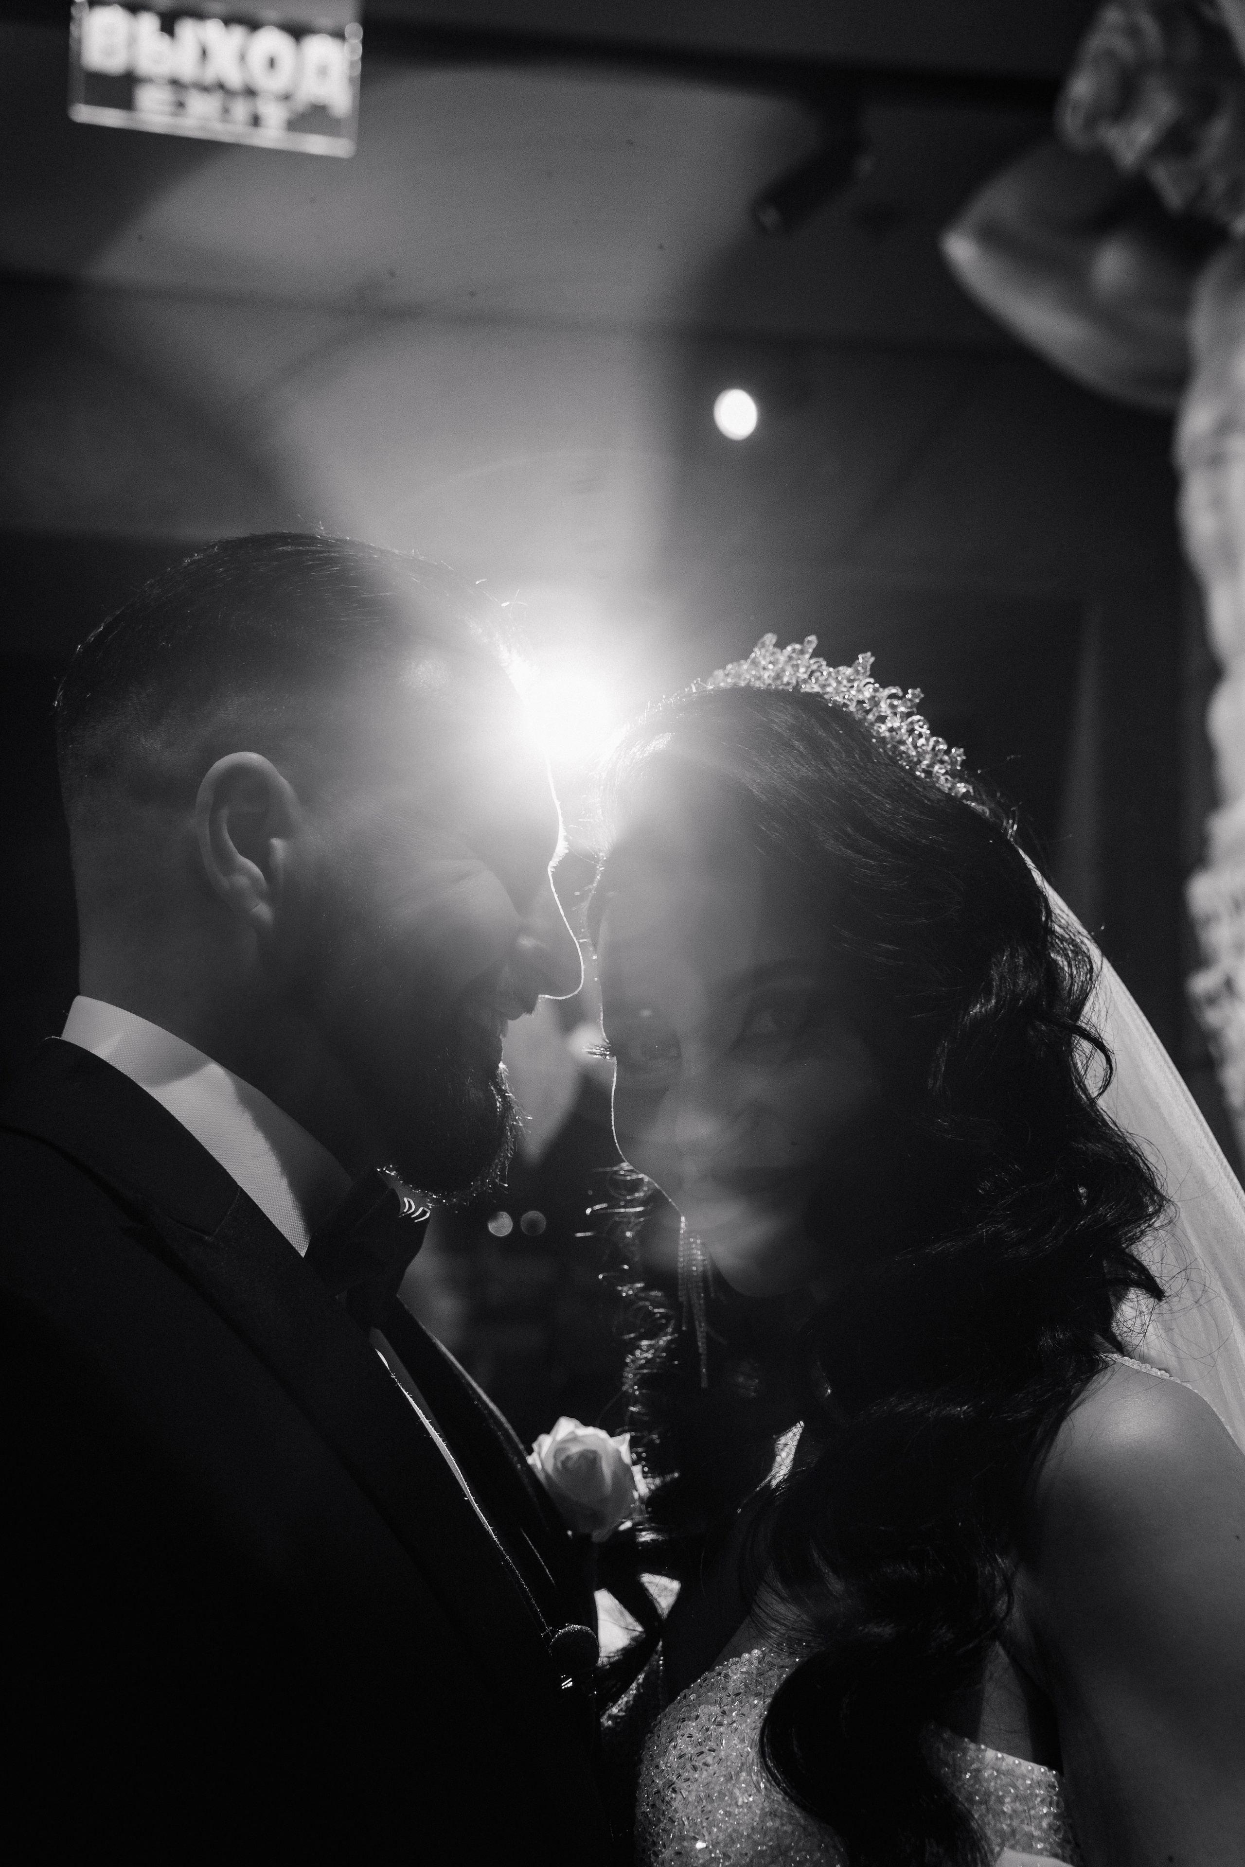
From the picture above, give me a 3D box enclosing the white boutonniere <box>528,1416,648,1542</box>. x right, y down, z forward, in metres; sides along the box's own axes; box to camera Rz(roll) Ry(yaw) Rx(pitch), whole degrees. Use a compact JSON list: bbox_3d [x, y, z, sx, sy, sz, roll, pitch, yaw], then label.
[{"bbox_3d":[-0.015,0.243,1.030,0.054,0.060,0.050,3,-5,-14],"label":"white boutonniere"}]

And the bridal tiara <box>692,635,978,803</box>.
[{"bbox_3d":[0.093,-0.091,1.040,0.145,0.080,0.070,-9,5,32],"label":"bridal tiara"}]

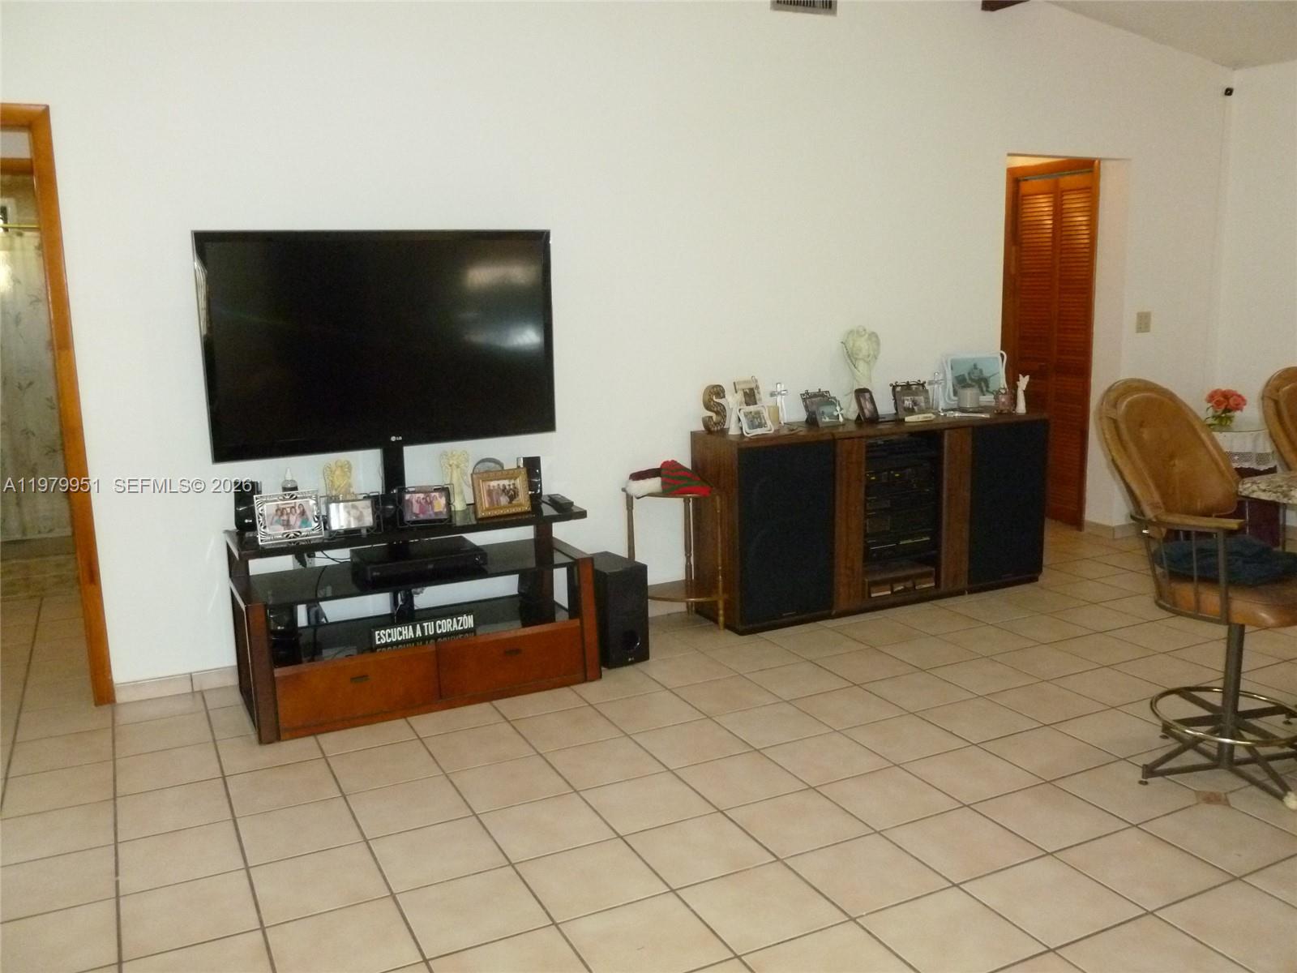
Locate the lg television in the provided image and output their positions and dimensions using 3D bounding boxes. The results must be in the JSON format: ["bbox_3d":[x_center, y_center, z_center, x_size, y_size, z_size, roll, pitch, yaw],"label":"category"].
[{"bbox_3d":[-0.968,-0.541,3.903,1.280,0.785,0.070,-6,12,-25],"label":"lg television"}]

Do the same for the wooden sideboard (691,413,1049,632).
[{"bbox_3d":[1.080,0.116,5.034,1.752,0.832,0.450,-6,10,-25],"label":"wooden sideboard"}]

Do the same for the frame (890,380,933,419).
[{"bbox_3d":[1.299,-0.431,5.209,0.220,0.165,0.085,-7,3,-28],"label":"frame"}]

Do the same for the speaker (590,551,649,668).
[{"bbox_3d":[-0.164,0.501,4.292,0.187,0.390,0.310,-8,11,-33],"label":"speaker"}]

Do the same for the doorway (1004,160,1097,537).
[{"bbox_3d":[2.507,-0.852,6.520,0.120,2.170,0.720,-6,10,-25],"label":"doorway"}]

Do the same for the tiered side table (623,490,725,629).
[{"bbox_3d":[0.116,0.324,4.633,0.345,0.610,0.355,-6,10,-25],"label":"tiered side table"}]

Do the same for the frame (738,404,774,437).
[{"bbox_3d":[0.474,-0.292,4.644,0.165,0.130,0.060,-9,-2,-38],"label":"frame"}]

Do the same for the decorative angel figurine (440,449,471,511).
[{"bbox_3d":[-0.748,-0.027,4.064,0.117,0.240,0.075,-5,10,-19],"label":"decorative angel figurine"}]

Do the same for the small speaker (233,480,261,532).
[{"bbox_3d":[-1.451,0.068,3.803,0.085,0.180,0.080,-3,9,-7],"label":"small speaker"}]

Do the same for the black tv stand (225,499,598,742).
[{"bbox_3d":[-0.871,0.448,3.965,1.250,0.645,0.540,-6,10,-25],"label":"black tv stand"}]

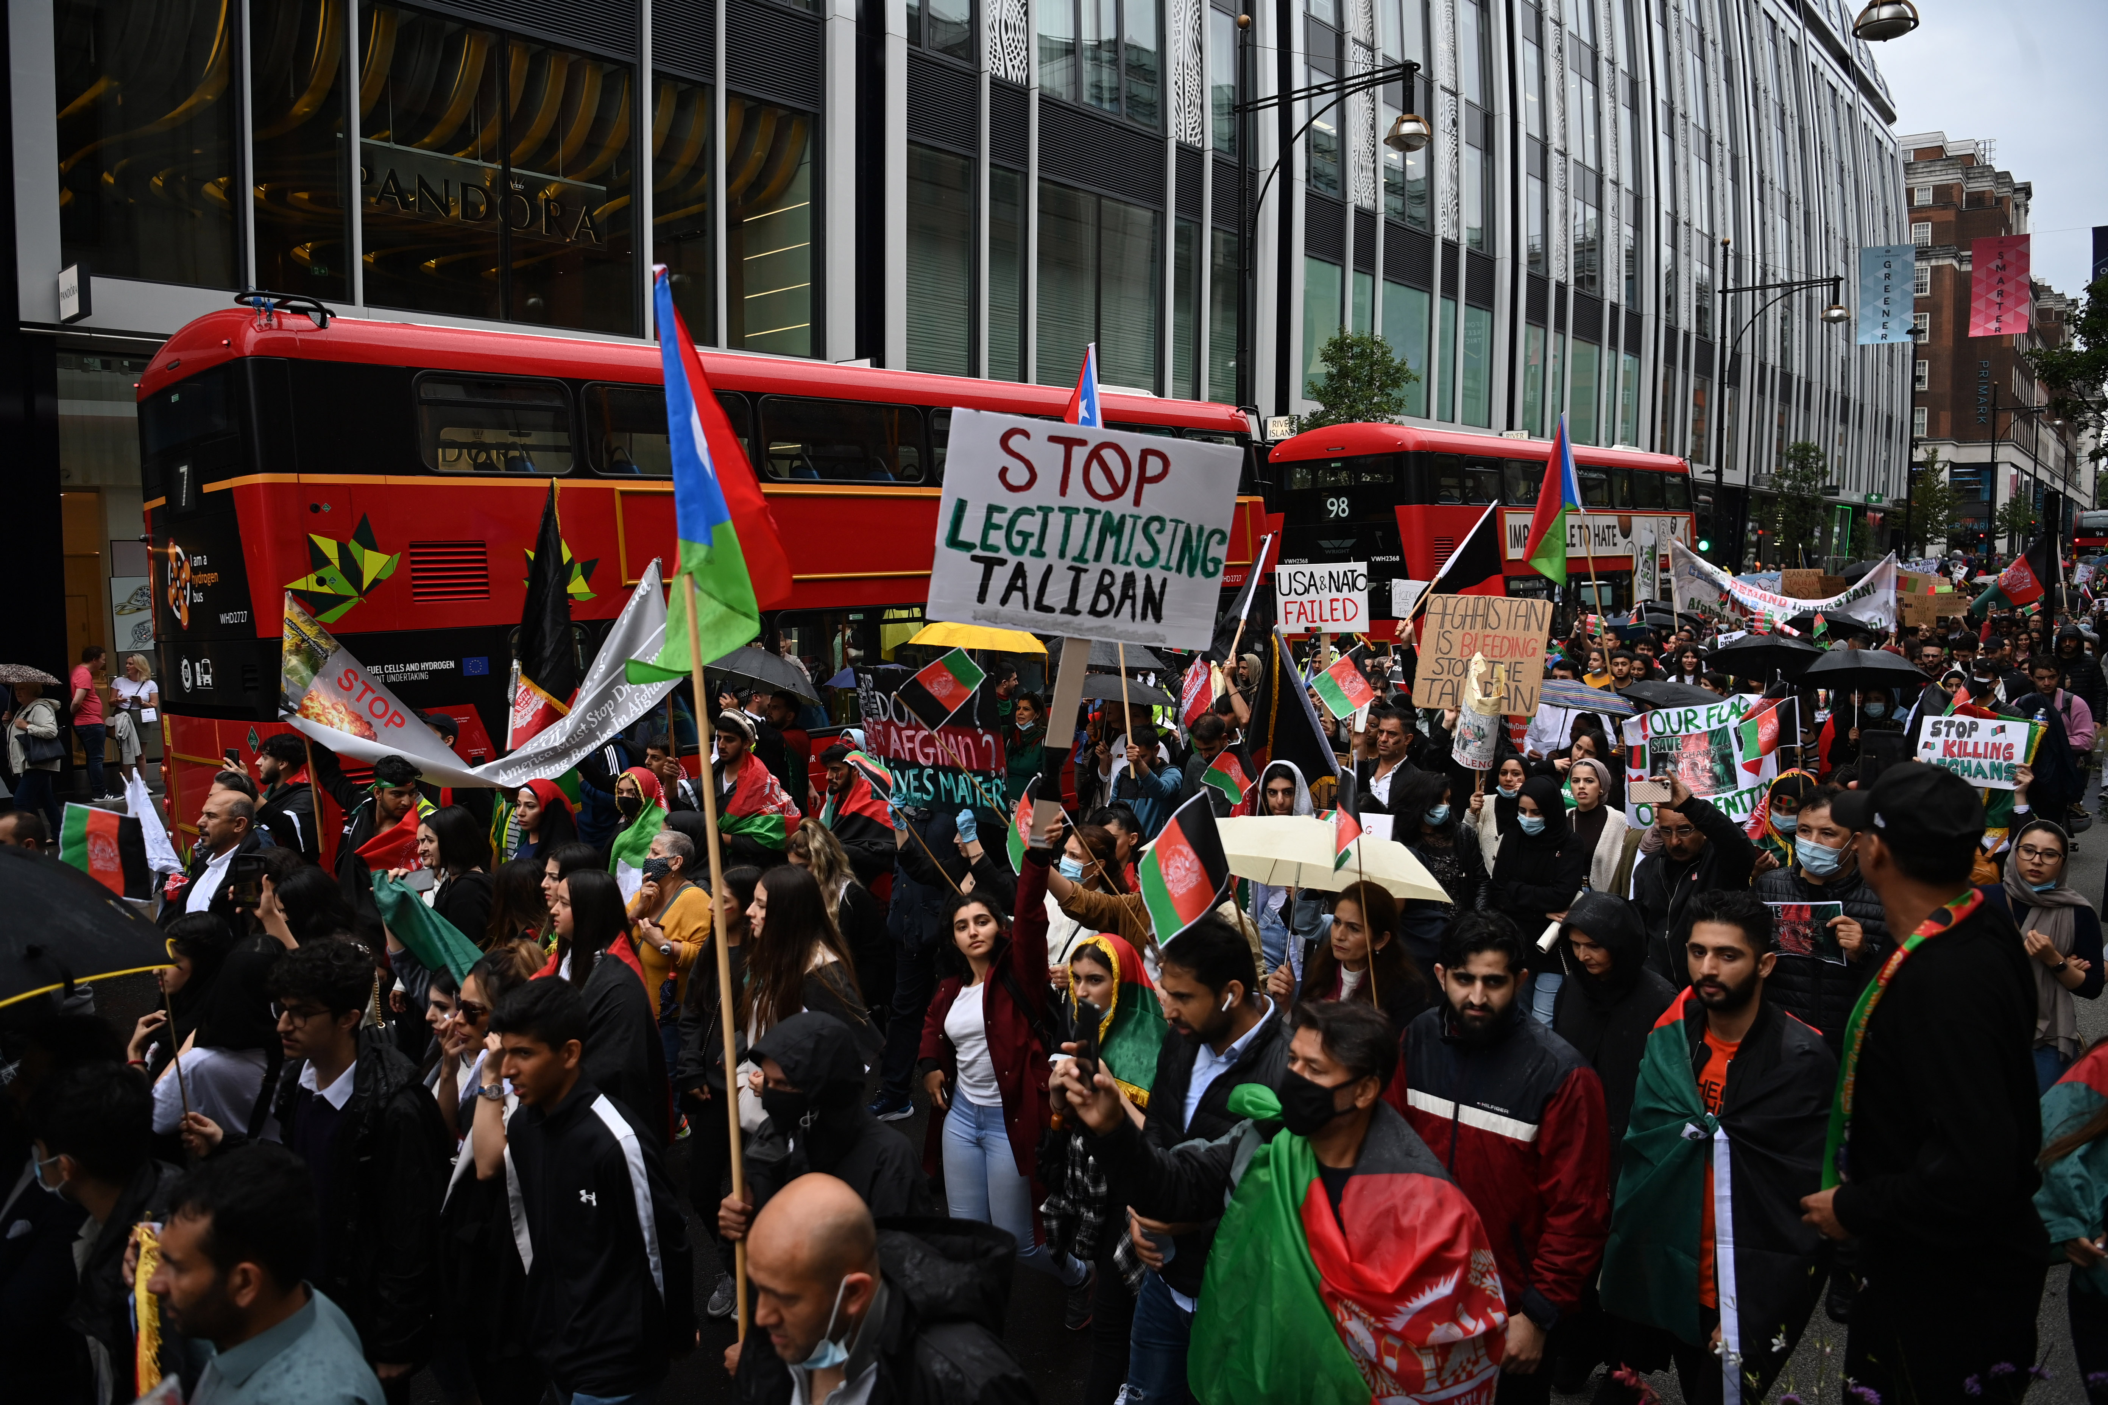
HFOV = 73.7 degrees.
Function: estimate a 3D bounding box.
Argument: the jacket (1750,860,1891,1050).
[{"bbox_3d":[2.279,0.808,4.150,0.490,0.690,0.300,3,6,36],"label":"jacket"}]

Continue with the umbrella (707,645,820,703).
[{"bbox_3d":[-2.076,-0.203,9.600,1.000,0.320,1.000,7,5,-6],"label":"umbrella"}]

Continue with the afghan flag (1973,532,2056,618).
[{"bbox_3d":[10.599,-1.436,15.500,1.050,0.880,0.300,1,5,30],"label":"afghan flag"}]

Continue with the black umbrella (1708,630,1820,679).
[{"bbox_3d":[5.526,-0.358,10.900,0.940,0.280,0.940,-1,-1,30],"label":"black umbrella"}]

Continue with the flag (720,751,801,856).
[{"bbox_3d":[-1.539,0.529,7.400,0.460,0.560,0.360,3,4,37],"label":"flag"}]

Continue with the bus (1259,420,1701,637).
[{"bbox_3d":[7.750,-2.200,24.200,2.520,4.380,10.500,4,7,44],"label":"bus"}]

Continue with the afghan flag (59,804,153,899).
[{"bbox_3d":[-2.567,0.401,3.800,0.270,0.230,0.060,-3,5,-6],"label":"afghan flag"}]

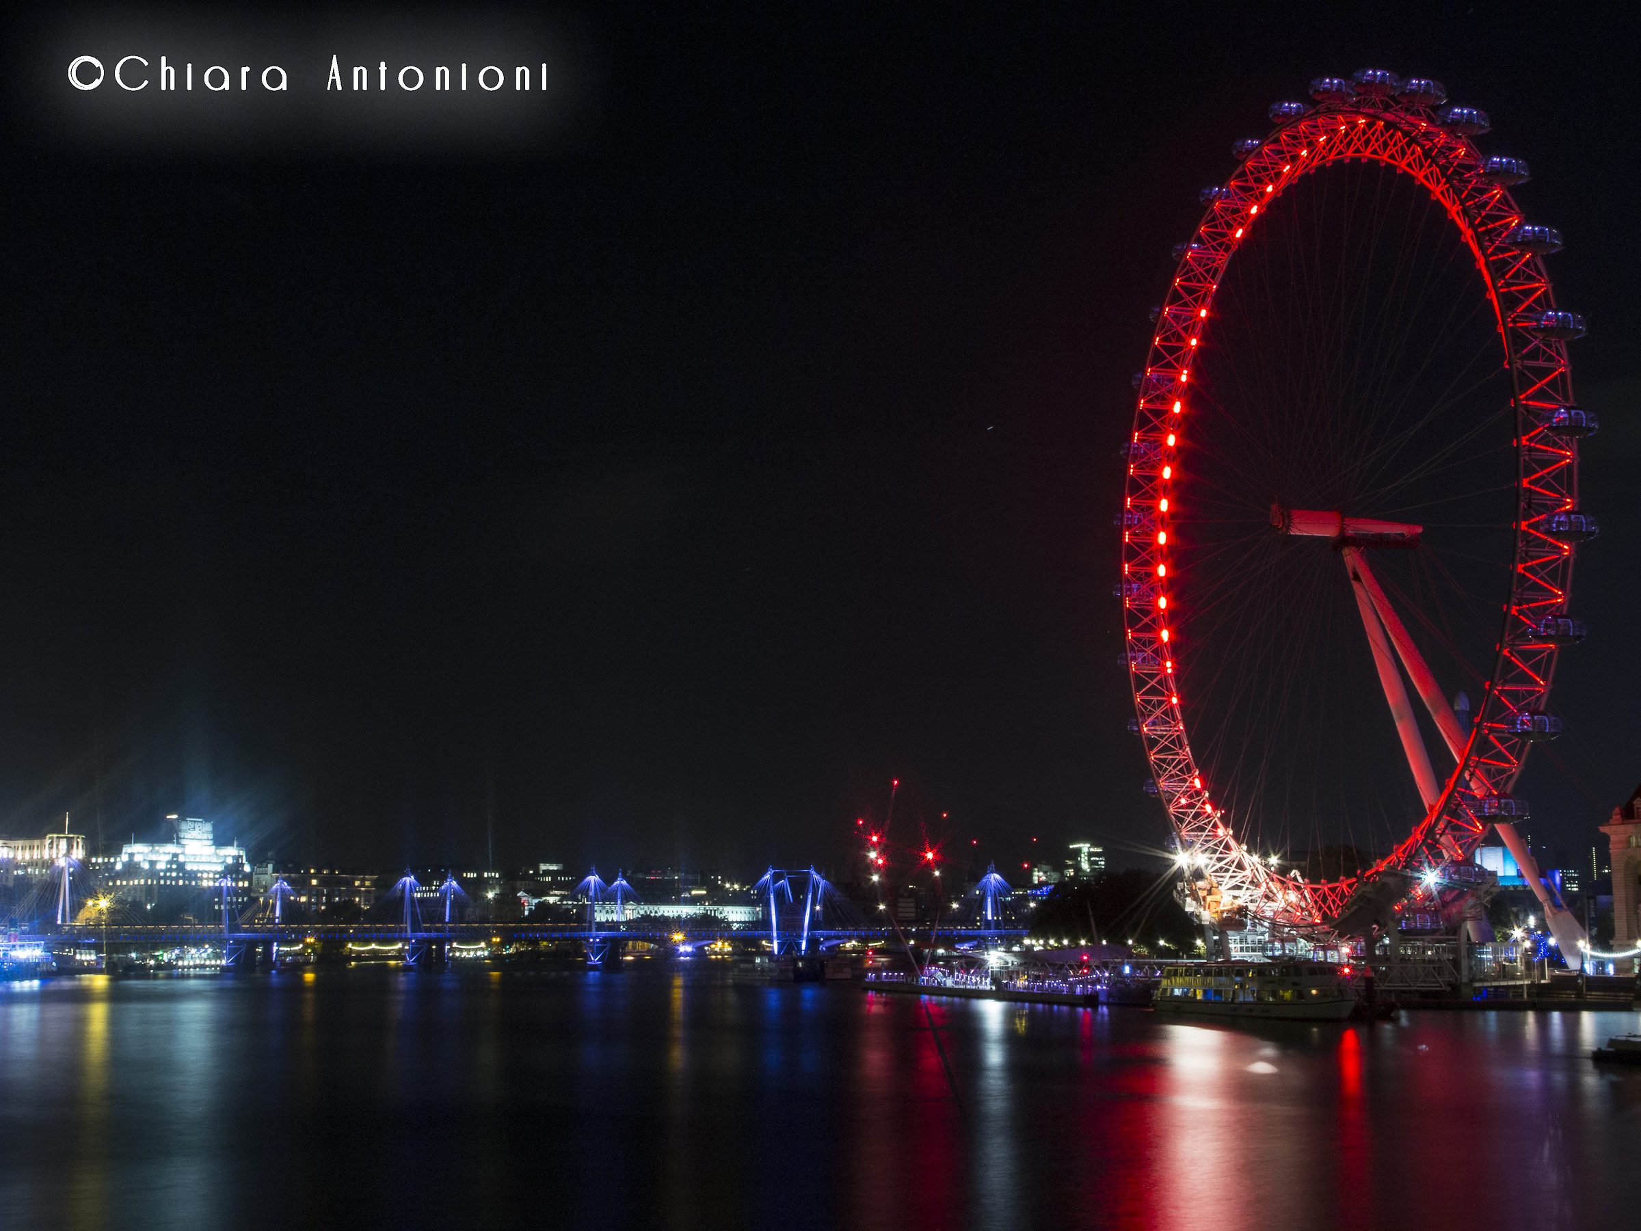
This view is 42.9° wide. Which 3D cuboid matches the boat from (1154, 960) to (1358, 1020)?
[{"bbox_3d":[52.220,44.520,248.910,7.500,7.000,37.000,3,-9,-19],"label":"boat"}]

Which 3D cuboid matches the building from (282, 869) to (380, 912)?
[{"bbox_3d":[-236.980,139.770,994.850,48.000,38.000,22.000,7,-12,-39],"label":"building"}]

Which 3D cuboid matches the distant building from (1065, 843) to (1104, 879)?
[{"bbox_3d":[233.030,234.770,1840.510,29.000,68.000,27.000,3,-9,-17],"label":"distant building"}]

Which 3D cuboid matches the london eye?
[{"bbox_3d":[87.600,-12.650,316.660,42.000,134.000,133.000,2,-9,-16],"label":"london eye"}]

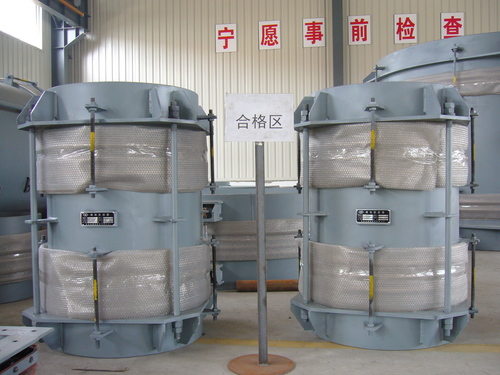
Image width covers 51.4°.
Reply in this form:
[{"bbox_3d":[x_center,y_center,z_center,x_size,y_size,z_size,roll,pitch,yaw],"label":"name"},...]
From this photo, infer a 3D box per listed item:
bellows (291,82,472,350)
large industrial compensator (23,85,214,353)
[{"bbox_3d":[0.727,0.133,2.888,0.944,1.287,0.944,0,1,19],"label":"bellows"},{"bbox_3d":[-0.667,0.148,2.825,0.944,1.287,0.944,0,1,4],"label":"large industrial compensator"}]

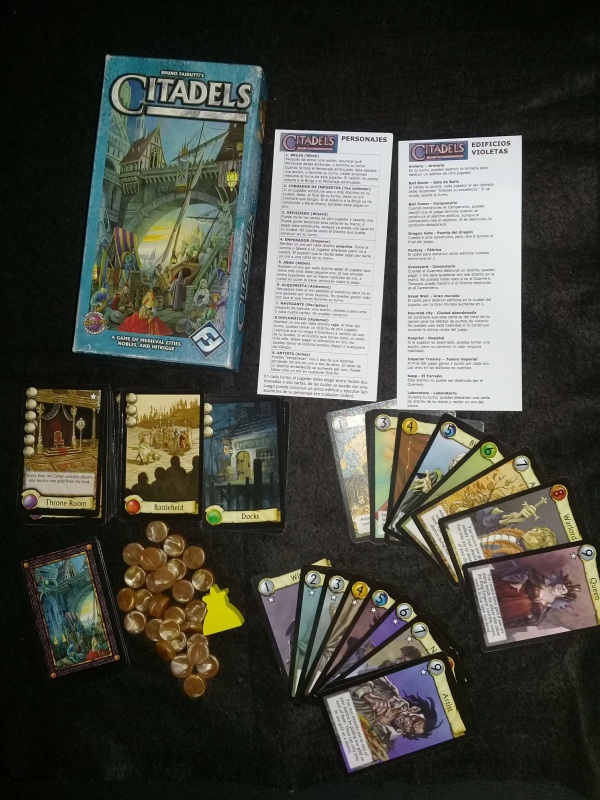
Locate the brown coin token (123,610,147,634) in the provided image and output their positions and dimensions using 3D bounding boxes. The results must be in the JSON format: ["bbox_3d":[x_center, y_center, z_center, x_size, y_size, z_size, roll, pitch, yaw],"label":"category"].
[{"bbox_3d":[-0.115,0.156,0.502,0.015,0.005,0.015,0,86,7],"label":"brown coin token"}]

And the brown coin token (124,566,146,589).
[{"bbox_3d":[-0.116,0.125,0.504,0.015,0.005,0.015,0,86,7],"label":"brown coin token"}]

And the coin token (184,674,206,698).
[{"bbox_3d":[-0.072,0.198,0.494,0.015,0.005,0.015,0,86,7],"label":"coin token"}]

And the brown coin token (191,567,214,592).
[{"bbox_3d":[-0.066,0.123,0.489,0.015,0.006,0.015,0,87,4],"label":"brown coin token"}]

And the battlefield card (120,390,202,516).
[{"bbox_3d":[-0.097,0.038,0.503,0.058,0.001,0.088,0,86,7],"label":"battlefield card"}]

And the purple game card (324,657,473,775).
[{"bbox_3d":[0.065,0.208,0.475,0.090,0.001,0.059,-20,86,3],"label":"purple game card"}]

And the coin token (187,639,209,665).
[{"bbox_3d":[-0.068,0.170,0.481,0.015,0.006,0.015,0,95,4],"label":"coin token"}]

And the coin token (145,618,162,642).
[{"bbox_3d":[-0.098,0.157,0.490,0.015,0.006,0.015,0,87,4],"label":"coin token"}]

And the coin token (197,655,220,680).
[{"bbox_3d":[-0.062,0.180,0.486,0.015,0.006,0.015,0,87,4],"label":"coin token"}]

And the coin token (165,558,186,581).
[{"bbox_3d":[-0.085,0.116,0.491,0.015,0.006,0.015,0,87,4],"label":"coin token"}]

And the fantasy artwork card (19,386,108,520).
[{"bbox_3d":[-0.168,0.036,0.508,0.058,0.001,0.088,1,86,7],"label":"fantasy artwork card"}]

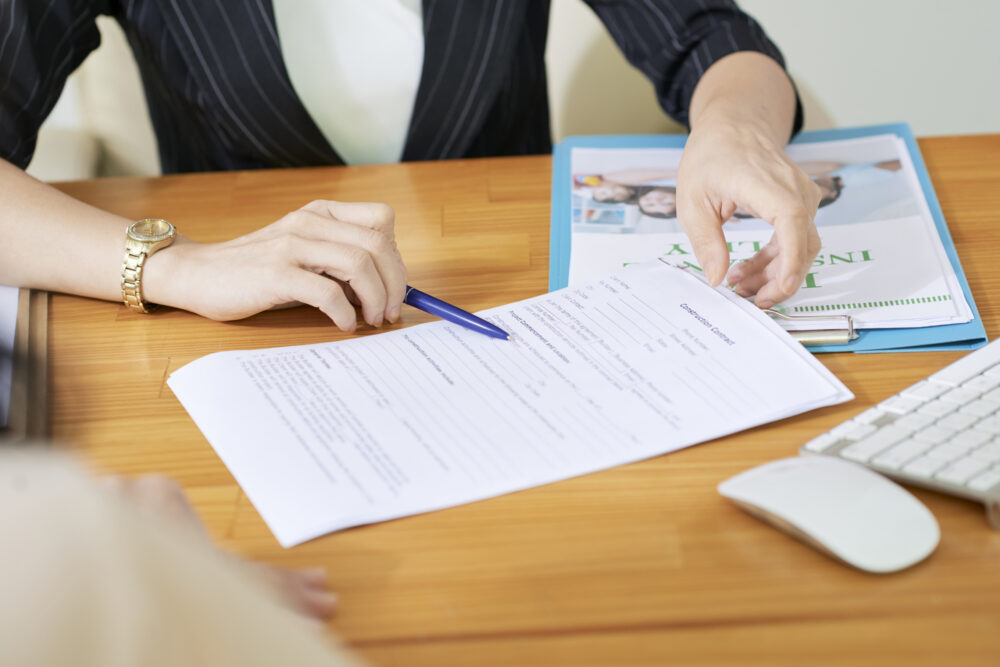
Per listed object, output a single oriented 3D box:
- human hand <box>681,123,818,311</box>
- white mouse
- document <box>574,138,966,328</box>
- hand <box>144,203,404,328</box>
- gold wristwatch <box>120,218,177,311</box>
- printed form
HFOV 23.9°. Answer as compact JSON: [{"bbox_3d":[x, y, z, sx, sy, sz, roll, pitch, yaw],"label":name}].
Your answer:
[{"bbox_3d":[0.138,-0.069,1.310,0.079,0.075,0.120,-5,24,-2],"label":"human hand"},{"bbox_3d":[0.147,0.076,1.068,0.058,0.022,0.114,-21,29,-33],"label":"white mouse"},{"bbox_3d":[0.147,-0.063,1.398,0.210,0.008,0.297,-3,24,3],"label":"document"},{"bbox_3d":[-0.128,-0.044,1.338,0.141,0.060,0.068,4,25,17],"label":"hand"},{"bbox_3d":[-0.199,-0.040,1.361,0.028,0.044,0.052,10,27,29],"label":"gold wristwatch"},{"bbox_3d":[-0.001,0.026,1.219,0.297,0.012,0.210,-13,25,-19],"label":"printed form"}]

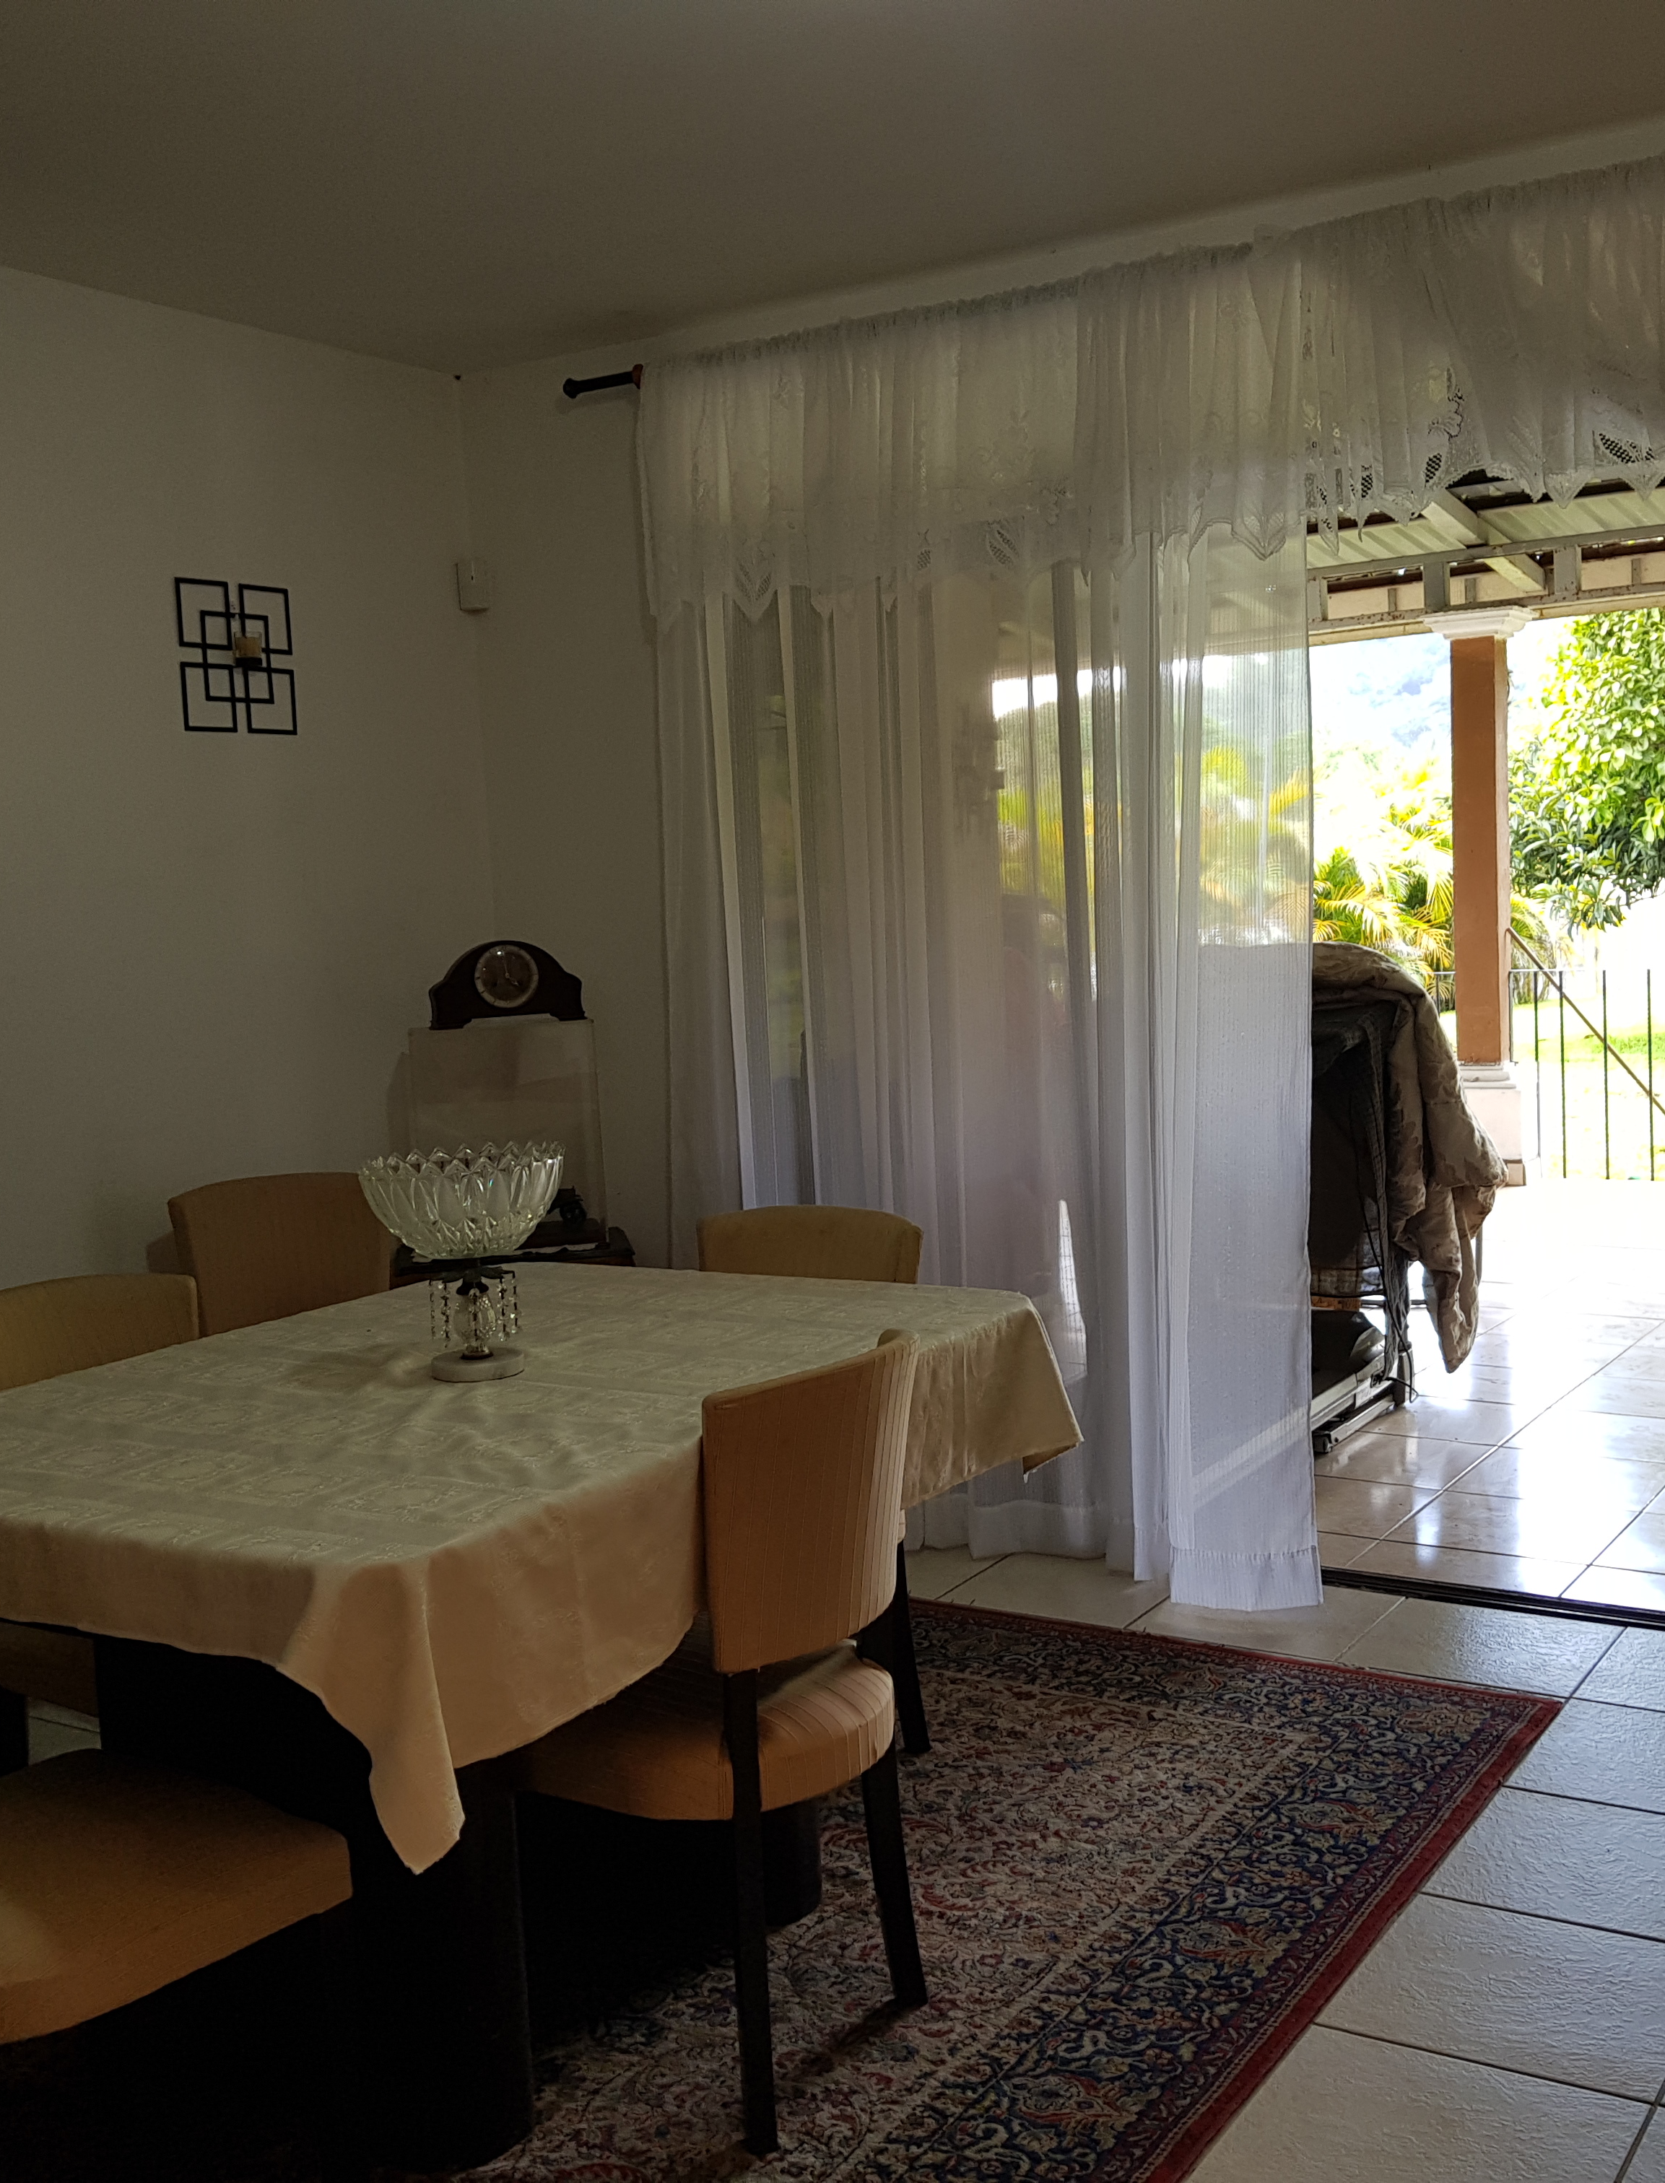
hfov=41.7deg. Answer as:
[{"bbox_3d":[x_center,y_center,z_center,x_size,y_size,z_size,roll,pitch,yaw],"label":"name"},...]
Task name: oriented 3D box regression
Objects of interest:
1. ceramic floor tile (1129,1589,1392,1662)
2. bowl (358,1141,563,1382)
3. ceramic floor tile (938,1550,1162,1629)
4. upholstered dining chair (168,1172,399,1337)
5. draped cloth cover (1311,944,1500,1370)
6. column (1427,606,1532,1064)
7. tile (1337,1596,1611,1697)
[{"bbox_3d":[0.830,1.004,4.183,0.414,0.012,0.410,0,6,33],"label":"ceramic floor tile"},{"bbox_3d":[-0.495,0.234,3.002,0.281,0.289,0.281,-3,5,0],"label":"bowl"},{"bbox_3d":[0.481,1.003,4.410,0.418,0.012,0.410,0,6,33],"label":"ceramic floor tile"},{"bbox_3d":[-1.022,0.659,4.446,0.480,0.880,0.540,-6,5,-29],"label":"upholstered dining chair"},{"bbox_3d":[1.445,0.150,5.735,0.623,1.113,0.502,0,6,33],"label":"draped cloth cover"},{"bbox_3d":[3.080,-1.190,10.372,0.359,2.118,0.359,0,6,34],"label":"column"},{"bbox_3d":[1.214,1.025,4.035,0.403,0.010,0.403,0,6,34],"label":"tile"}]

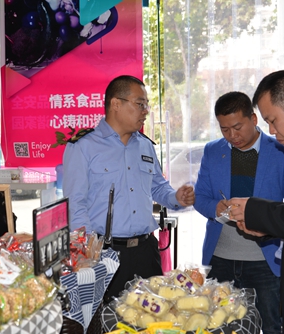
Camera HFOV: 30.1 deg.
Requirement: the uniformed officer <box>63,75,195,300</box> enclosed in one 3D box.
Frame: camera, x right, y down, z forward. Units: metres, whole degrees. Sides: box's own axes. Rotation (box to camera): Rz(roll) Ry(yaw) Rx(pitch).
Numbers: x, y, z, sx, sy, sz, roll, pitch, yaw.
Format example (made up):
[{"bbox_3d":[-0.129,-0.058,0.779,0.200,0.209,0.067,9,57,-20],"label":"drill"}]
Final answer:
[{"bbox_3d":[-0.060,0.470,2.220,0.560,1.720,0.440,-2,2,-34],"label":"uniformed officer"}]

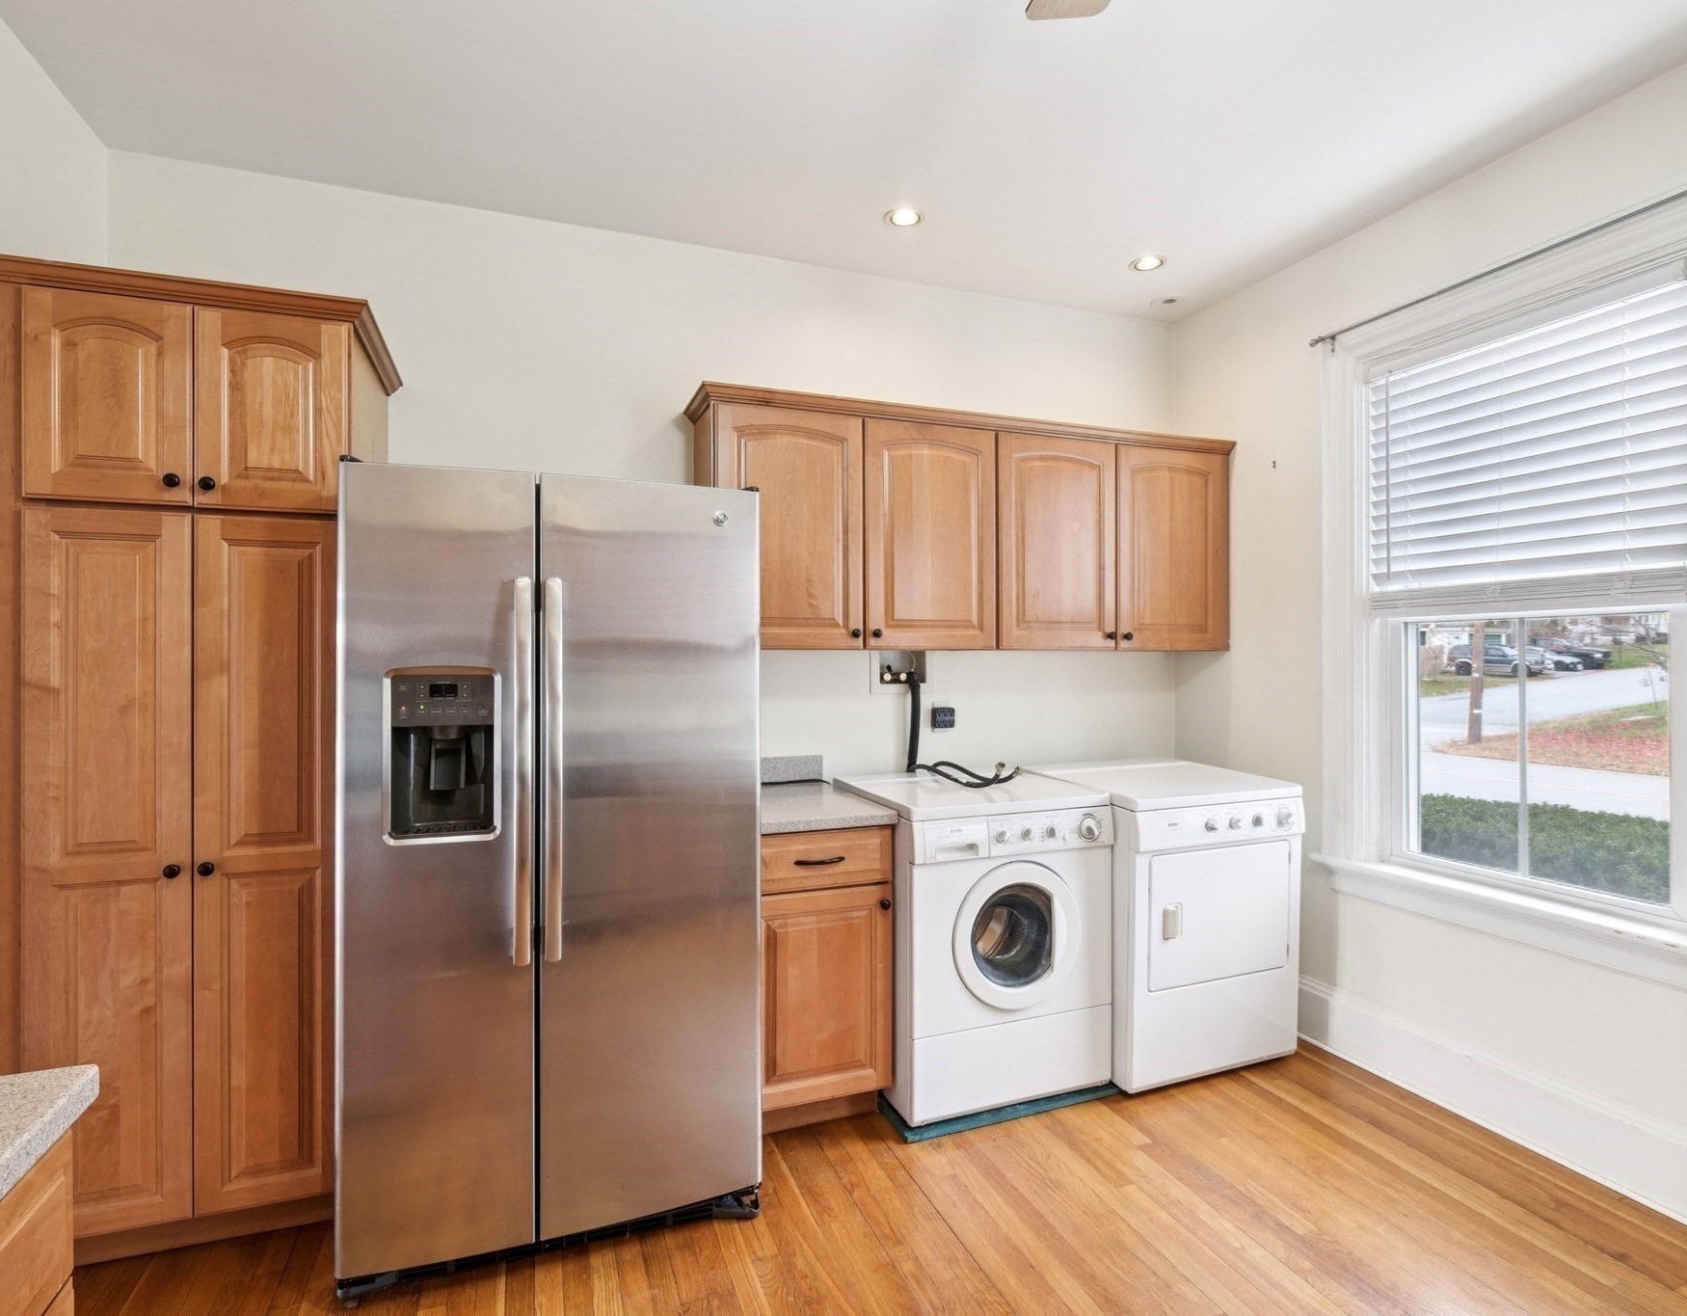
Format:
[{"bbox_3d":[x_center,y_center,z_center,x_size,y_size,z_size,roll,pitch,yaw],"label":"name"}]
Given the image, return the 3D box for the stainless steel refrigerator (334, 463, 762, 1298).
[{"bbox_3d":[-0.766,0.472,2.246,0.913,1.775,0.855,0,0,-20],"label":"stainless steel refrigerator"}]

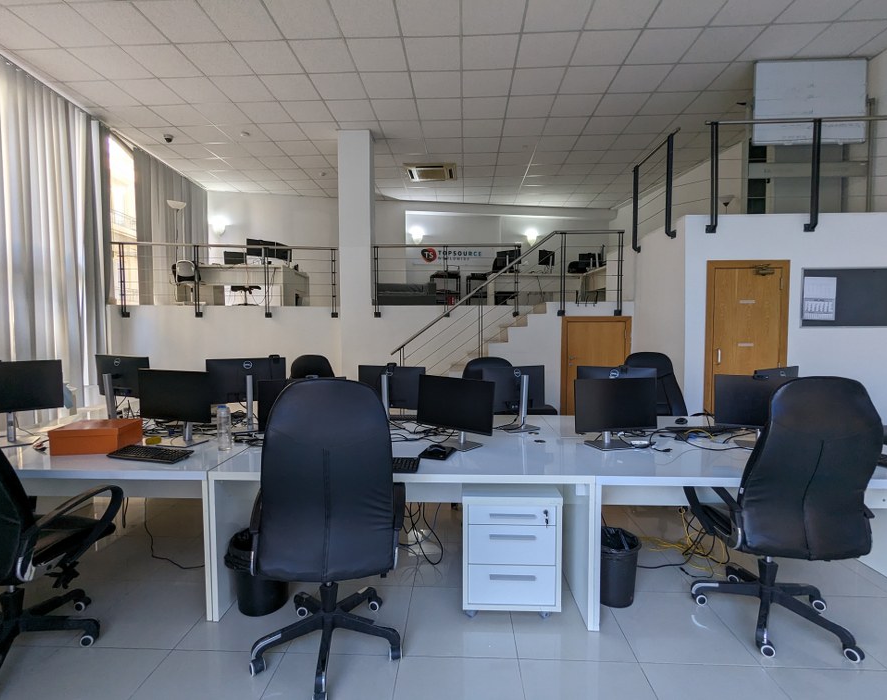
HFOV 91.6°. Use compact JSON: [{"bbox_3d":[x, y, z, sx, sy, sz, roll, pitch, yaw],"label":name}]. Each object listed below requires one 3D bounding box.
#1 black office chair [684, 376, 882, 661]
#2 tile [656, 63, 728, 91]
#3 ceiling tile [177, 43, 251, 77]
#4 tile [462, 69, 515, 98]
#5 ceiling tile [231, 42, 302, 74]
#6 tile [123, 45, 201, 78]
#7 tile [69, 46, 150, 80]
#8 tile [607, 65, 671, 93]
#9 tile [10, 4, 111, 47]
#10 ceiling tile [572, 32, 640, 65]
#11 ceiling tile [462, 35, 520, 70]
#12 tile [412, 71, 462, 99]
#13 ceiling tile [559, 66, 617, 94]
[{"bbox_3d":[1.591,0.705,2.043,0.640,1.210,0.660,1,3,10],"label":"black office chair"},{"bbox_3d":[2.911,-3.208,5.072,0.600,0.020,0.600,0,3,3],"label":"tile"},{"bbox_3d":[-2.483,-3.190,4.745,0.600,0.020,0.600,0,3,3],"label":"ceiling tile"},{"bbox_3d":[0.527,-3.228,5.210,0.595,0.025,0.595,0,3,3],"label":"tile"},{"bbox_3d":[-1.887,-3.189,4.717,0.600,0.020,0.600,0,3,3],"label":"ceiling tile"},{"bbox_3d":[-3.093,-3.212,4.802,0.595,0.025,0.595,0,3,3],"label":"tile"},{"bbox_3d":[-3.676,-3.192,4.802,0.600,0.020,0.600,0,3,3],"label":"tile"},{"bbox_3d":[2.326,-3.222,5.130,0.600,0.030,0.600,0,3,3],"label":"tile"},{"bbox_3d":[-3.722,-3.182,4.233,0.595,0.025,0.595,0,3,3],"label":"tile"},{"bbox_3d":[1.698,-3.190,4.555,0.595,0.025,0.595,0,3,3],"label":"ceiling tile"},{"bbox_3d":[0.499,-3.192,4.612,0.595,0.025,0.595,0,3,3],"label":"ceiling tile"},{"bbox_3d":[-0.071,-3.229,5.244,0.600,0.030,0.600,0,3,3],"label":"tile"},{"bbox_3d":[1.727,-3.224,5.159,0.600,0.030,0.600,0,3,3],"label":"ceiling tile"}]

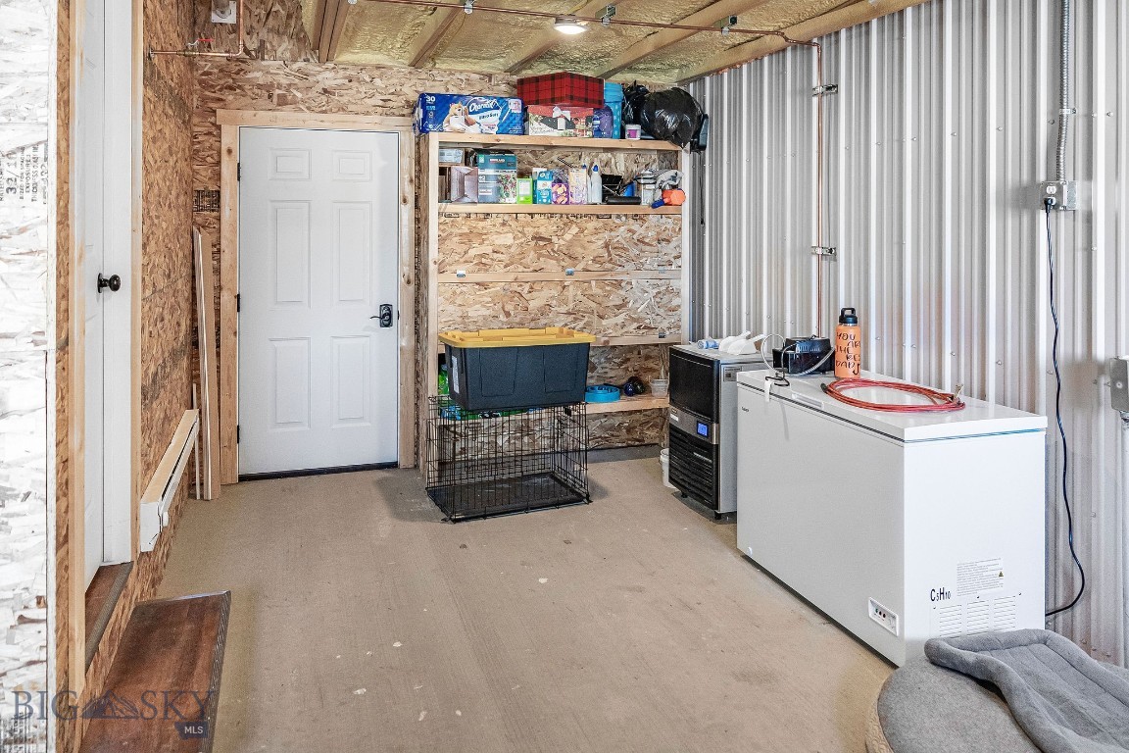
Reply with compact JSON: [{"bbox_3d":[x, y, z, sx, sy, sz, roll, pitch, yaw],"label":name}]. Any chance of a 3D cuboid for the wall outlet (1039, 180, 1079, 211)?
[{"bbox_3d":[1.770,-0.650,2.710,0.055,0.105,0.105,-3,8,-22],"label":"wall outlet"}]

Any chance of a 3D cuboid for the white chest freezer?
[{"bbox_3d":[1.200,0.470,2.970,0.570,0.820,0.970,-2,7,-19],"label":"white chest freezer"}]

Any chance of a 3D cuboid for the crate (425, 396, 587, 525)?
[{"bbox_3d":[-0.315,0.400,4.120,0.760,0.530,0.510,-3,8,-22],"label":"crate"}]

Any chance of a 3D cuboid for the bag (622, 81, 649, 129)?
[{"bbox_3d":[0.460,-1.670,4.640,0.230,0.290,0.260,-2,7,-18],"label":"bag"}]

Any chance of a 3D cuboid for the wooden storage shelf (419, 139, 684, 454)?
[{"bbox_3d":[-0.050,-0.400,4.600,1.580,1.960,0.400,-2,7,-18],"label":"wooden storage shelf"}]

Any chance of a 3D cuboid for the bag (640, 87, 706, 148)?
[{"bbox_3d":[0.655,-1.570,4.560,0.380,0.350,0.350,-2,7,-18],"label":"bag"}]

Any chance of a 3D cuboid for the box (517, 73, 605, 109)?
[{"bbox_3d":[-0.020,-1.690,4.540,0.360,0.190,0.310,5,9,38],"label":"box"}]

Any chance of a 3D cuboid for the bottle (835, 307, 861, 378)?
[{"bbox_3d":[1.180,-0.142,3.130,0.104,0.295,0.104,3,7,21],"label":"bottle"}]

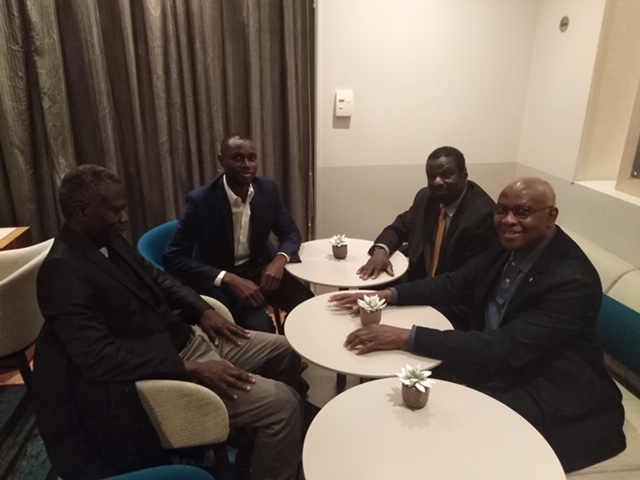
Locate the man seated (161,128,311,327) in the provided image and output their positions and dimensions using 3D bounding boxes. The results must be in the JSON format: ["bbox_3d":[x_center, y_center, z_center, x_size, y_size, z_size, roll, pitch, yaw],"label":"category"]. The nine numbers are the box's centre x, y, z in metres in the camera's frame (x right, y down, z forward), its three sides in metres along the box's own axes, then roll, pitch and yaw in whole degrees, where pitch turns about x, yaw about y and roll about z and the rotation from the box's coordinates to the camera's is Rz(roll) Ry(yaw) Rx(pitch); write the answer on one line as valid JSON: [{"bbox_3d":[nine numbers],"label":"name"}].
[{"bbox_3d":[-0.290,0.171,2.340,0.600,1.300,0.800,-14,24,-34],"label":"man seated"}]

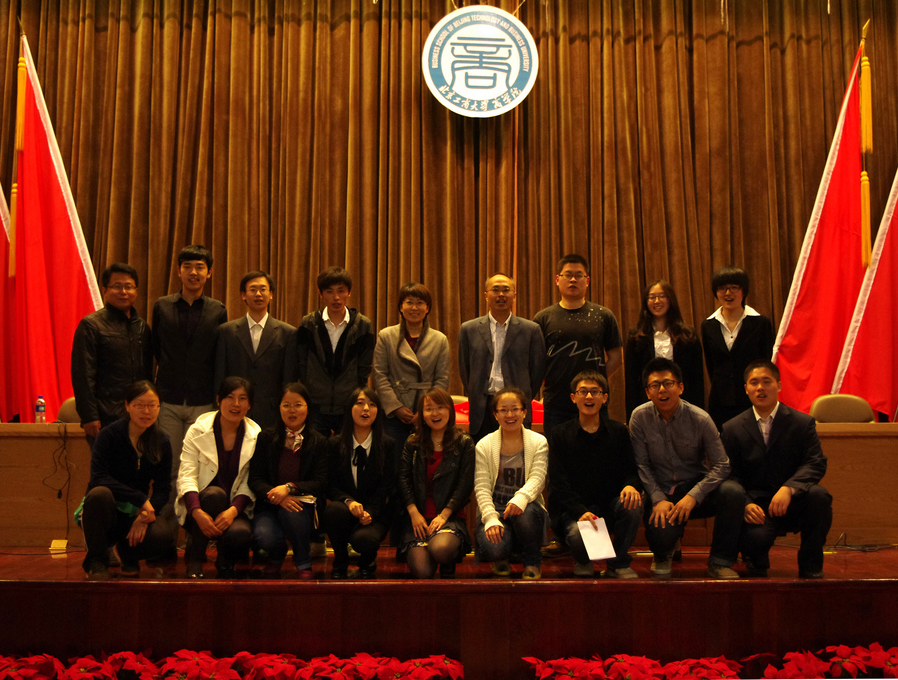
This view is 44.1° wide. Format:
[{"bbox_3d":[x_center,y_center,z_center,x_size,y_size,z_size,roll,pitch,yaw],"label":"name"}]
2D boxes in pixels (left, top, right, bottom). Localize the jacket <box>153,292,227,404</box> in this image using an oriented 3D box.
[{"bbox_3d":[-1.514,0.057,6.465,0.444,0.673,0.270,0,-5,-3],"label":"jacket"}]

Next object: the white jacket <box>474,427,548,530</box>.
[{"bbox_3d":[0.324,0.732,5.841,0.390,0.560,0.400,0,-5,5],"label":"white jacket"}]

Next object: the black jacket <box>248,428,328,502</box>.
[{"bbox_3d":[-0.853,0.679,5.885,0.436,0.449,0.380,0,-5,-4],"label":"black jacket"}]

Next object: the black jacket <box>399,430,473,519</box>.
[{"bbox_3d":[-0.065,0.706,5.713,0.410,0.447,0.340,0,-4,0],"label":"black jacket"}]

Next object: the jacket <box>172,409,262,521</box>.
[{"bbox_3d":[-1.188,0.653,5.687,0.440,0.570,0.420,1,-4,-12],"label":"jacket"}]

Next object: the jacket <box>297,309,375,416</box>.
[{"bbox_3d":[-0.656,0.133,6.459,0.455,0.648,0.280,0,-5,3],"label":"jacket"}]

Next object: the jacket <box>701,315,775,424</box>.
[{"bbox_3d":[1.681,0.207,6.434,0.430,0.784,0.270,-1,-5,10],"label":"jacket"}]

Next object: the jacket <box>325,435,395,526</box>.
[{"bbox_3d":[-0.456,0.713,5.712,0.380,0.462,0.360,0,-4,-5],"label":"jacket"}]

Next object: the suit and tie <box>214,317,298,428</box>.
[{"bbox_3d":[-1.156,0.218,6.653,0.490,0.730,0.300,0,-4,-4],"label":"suit and tie"}]

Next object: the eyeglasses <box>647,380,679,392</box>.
[{"bbox_3d":[1.077,0.233,5.548,0.148,0.046,0.140,-7,-4,17],"label":"eyeglasses"}]

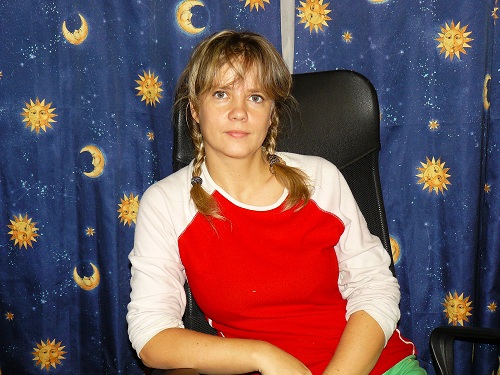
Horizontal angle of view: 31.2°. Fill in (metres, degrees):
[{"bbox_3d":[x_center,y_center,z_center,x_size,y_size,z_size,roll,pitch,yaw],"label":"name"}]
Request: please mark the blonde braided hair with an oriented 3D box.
[{"bbox_3d":[-0.014,-0.120,1.625,0.235,0.320,0.225,1,7,-7],"label":"blonde braided hair"}]

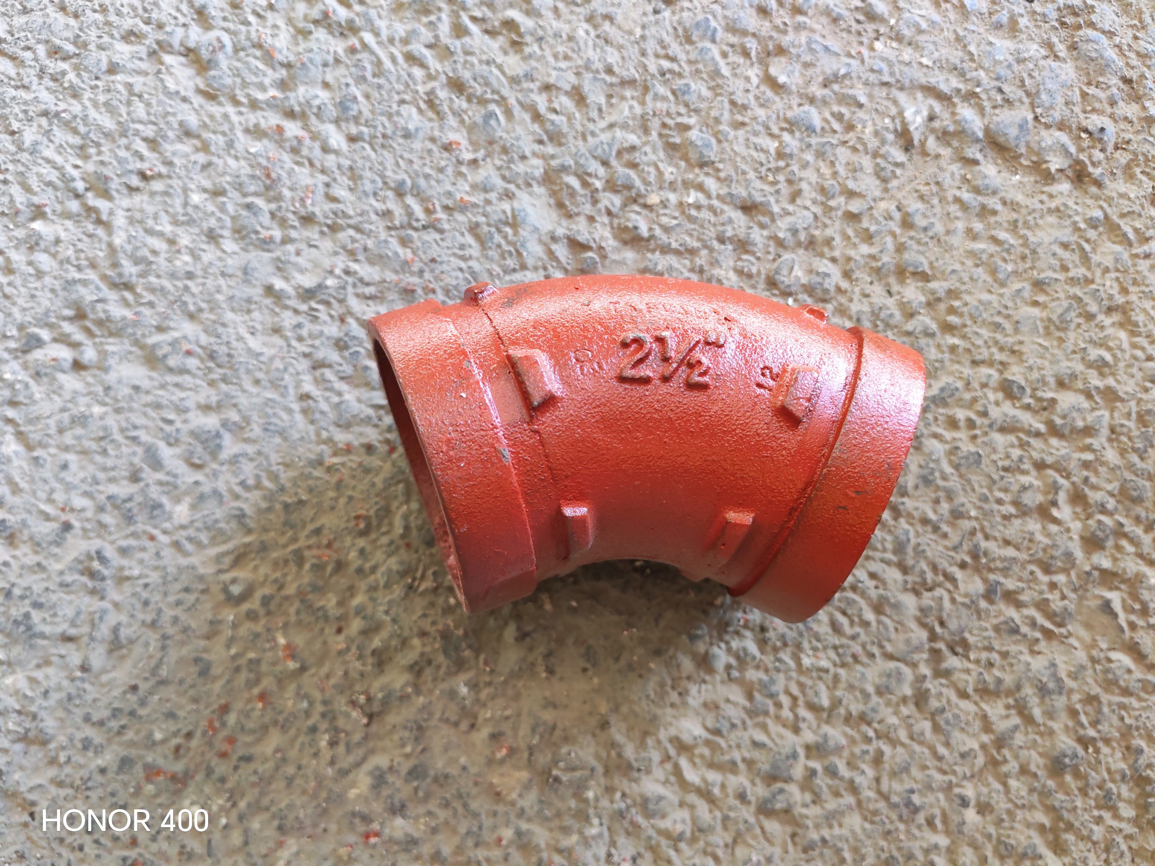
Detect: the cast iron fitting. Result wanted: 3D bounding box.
[{"bbox_3d":[0.015,0.003,0.225,0.135,0.075,0.085,3,71,-7],"label":"cast iron fitting"}]

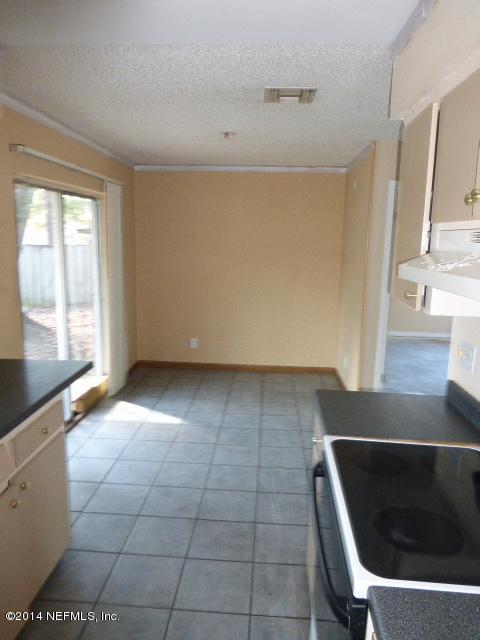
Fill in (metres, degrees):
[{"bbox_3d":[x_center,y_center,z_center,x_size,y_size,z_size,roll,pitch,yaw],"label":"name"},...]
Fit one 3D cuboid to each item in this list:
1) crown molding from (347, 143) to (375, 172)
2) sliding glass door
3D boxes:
[{"bbox_3d":[1.126,-1.574,4.584,0.060,0.085,1.360,2,10,4],"label":"crown molding"},{"bbox_3d":[-1.441,-0.101,3.894,0.100,1.950,1.660,2,10,4],"label":"sliding glass door"}]

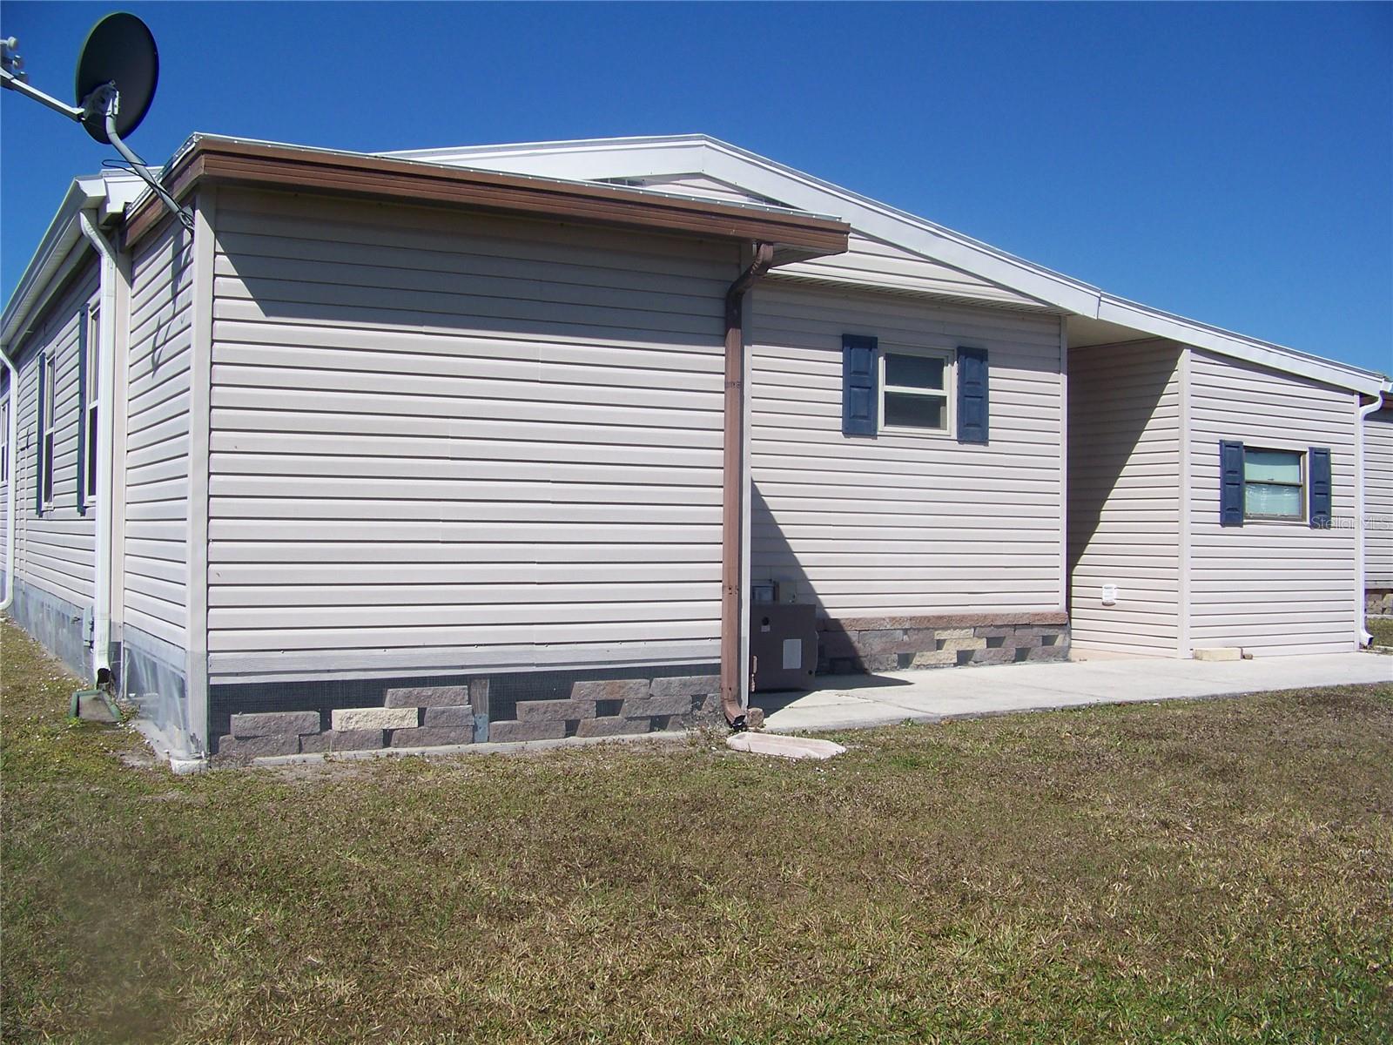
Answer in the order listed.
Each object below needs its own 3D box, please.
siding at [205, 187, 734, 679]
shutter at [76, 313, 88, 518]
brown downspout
[{"bbox_3d":[-1.048,-0.401,7.604,2.881,2.385,0.070,1,0,-26],"label":"siding"},{"bbox_3d":[-4.445,-0.796,10.492,0.040,1.502,0.320,1,0,-29],"label":"shutter"},{"bbox_3d":[0.289,-0.201,8.010,0.085,2.625,0.420,1,0,-26],"label":"brown downspout"}]

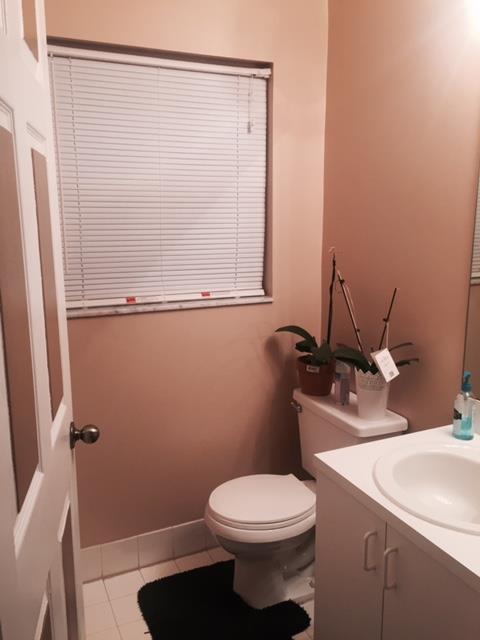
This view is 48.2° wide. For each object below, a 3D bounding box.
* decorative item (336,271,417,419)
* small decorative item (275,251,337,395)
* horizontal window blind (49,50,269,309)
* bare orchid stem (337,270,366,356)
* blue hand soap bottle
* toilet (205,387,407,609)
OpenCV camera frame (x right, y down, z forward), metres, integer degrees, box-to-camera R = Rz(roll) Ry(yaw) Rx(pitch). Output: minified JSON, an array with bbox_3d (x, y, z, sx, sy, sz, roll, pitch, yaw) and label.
[{"bbox_3d":[0.486,0.095,1.965,0.230,0.529,0.290,-5,12,-23],"label":"decorative item"},{"bbox_3d":[0.279,0.026,2.209,0.275,0.577,0.210,-5,12,-23],"label":"small decorative item"},{"bbox_3d":[-0.302,-0.520,2.117,0.926,0.967,0.090,-5,12,-23],"label":"horizontal window blind"},{"bbox_3d":[0.410,-0.024,1.980,0.128,0.311,0.040,7,13,34],"label":"bare orchid stem"},{"bbox_3d":[0.693,0.258,1.644,0.064,0.208,0.064,-9,14,-39],"label":"blue hand soap bottle"},{"bbox_3d":[0.199,0.717,2.127,0.697,0.756,0.517,-5,12,-23],"label":"toilet"}]

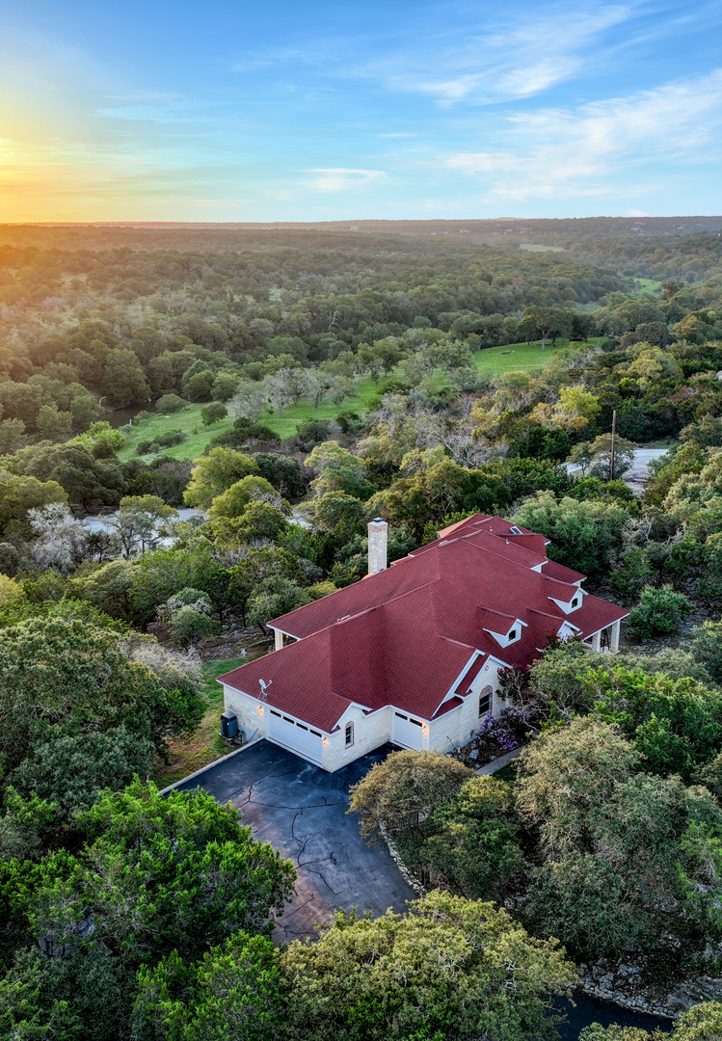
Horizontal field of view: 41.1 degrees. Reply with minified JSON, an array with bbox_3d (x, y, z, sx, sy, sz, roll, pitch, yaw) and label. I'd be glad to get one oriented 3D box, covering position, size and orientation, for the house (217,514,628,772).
[{"bbox_3d":[6.430,5.450,78.240,24.270,9.600,41.430,16,23,41],"label":"house"}]

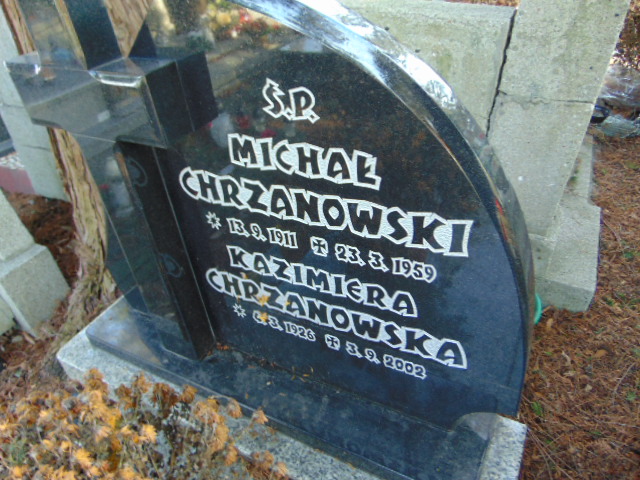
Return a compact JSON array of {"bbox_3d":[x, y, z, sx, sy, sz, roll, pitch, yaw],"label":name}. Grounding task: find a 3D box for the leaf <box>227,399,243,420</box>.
[{"bbox_3d":[-0.171,0.338,0.925,0.030,0.034,0.026,-3,37,3],"label":"leaf"}]

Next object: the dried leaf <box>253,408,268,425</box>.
[{"bbox_3d":[-0.120,0.355,0.930,0.031,0.029,0.025,-3,37,3],"label":"dried leaf"}]

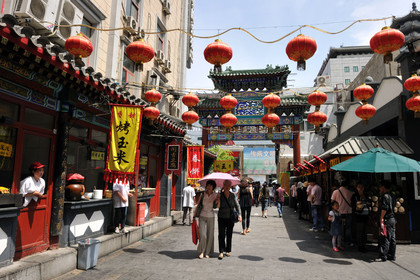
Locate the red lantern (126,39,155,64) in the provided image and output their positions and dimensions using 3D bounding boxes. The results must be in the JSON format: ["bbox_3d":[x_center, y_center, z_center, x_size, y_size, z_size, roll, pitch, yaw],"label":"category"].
[{"bbox_3d":[-0.955,-1.221,3.860,0.380,0.330,0.380,-2,-10,11],"label":"red lantern"}]

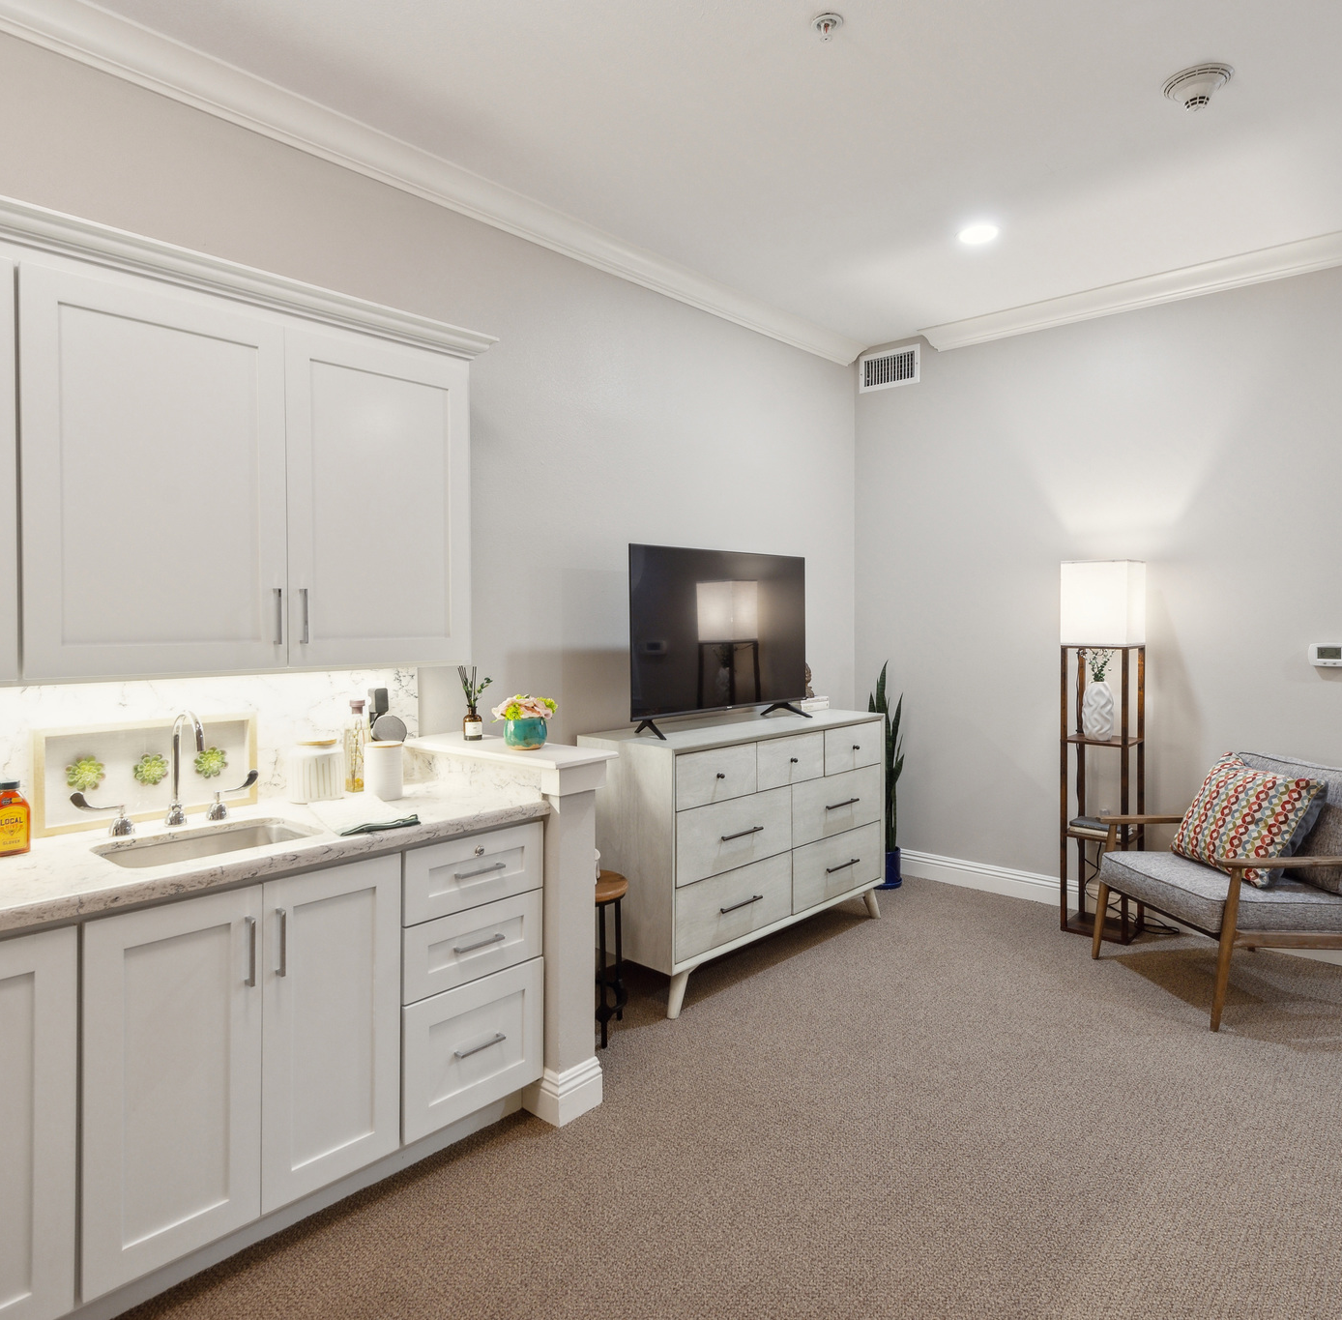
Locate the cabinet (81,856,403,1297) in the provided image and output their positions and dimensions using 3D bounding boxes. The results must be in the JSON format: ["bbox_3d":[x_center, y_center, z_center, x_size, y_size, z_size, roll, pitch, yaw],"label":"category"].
[{"bbox_3d":[-1.062,0.795,2.016,0.600,0.700,0.630,2,3,42],"label":"cabinet"}]

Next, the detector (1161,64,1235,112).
[{"bbox_3d":[1.442,-1.548,2.406,0.168,0.072,0.168,2,2,43],"label":"detector"}]

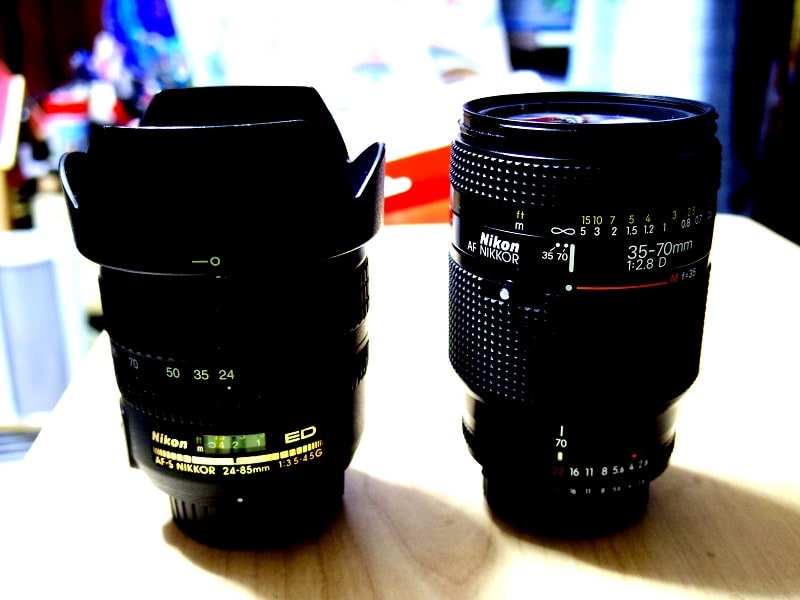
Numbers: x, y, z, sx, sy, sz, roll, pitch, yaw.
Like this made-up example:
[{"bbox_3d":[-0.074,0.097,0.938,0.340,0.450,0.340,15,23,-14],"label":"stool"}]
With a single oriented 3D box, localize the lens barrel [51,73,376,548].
[{"bbox_3d":[-0.046,0.005,0.261,0.086,0.122,0.086,-1,19,0],"label":"lens barrel"}]

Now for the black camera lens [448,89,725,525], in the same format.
[{"bbox_3d":[0.051,0.004,0.263,0.072,0.119,0.072,4,20,15],"label":"black camera lens"}]

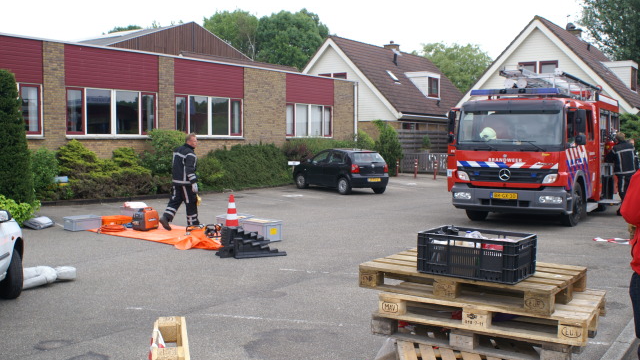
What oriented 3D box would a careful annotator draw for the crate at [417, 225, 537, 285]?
[{"bbox_3d":[0.948,0.446,4.185,0.600,0.240,0.400,2,4,34],"label":"crate"}]

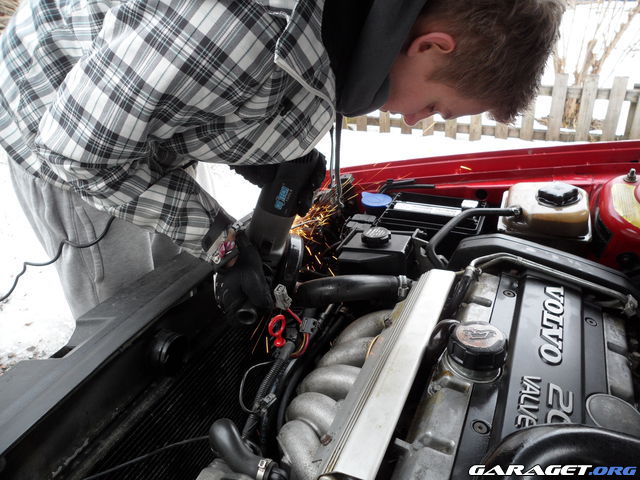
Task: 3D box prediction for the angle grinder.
[{"bbox_3d":[-0.054,0.001,0.835,0.110,0.310,0.190,23,41,-2],"label":"angle grinder"}]

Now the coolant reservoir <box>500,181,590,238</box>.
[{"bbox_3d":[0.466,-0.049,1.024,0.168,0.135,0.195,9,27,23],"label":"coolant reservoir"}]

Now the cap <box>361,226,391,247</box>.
[{"bbox_3d":[0.103,-0.006,0.920,0.052,0.022,0.052,-2,24,1],"label":"cap"}]

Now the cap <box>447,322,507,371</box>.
[{"bbox_3d":[0.194,0.130,0.613,0.071,0.029,0.071,5,29,-3],"label":"cap"}]

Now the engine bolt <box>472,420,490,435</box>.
[{"bbox_3d":[0.172,0.199,0.531,0.017,0.007,0.017,19,33,17],"label":"engine bolt"}]

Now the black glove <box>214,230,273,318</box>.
[{"bbox_3d":[-0.131,0.060,0.855,0.090,0.095,0.150,22,38,-57],"label":"black glove"}]

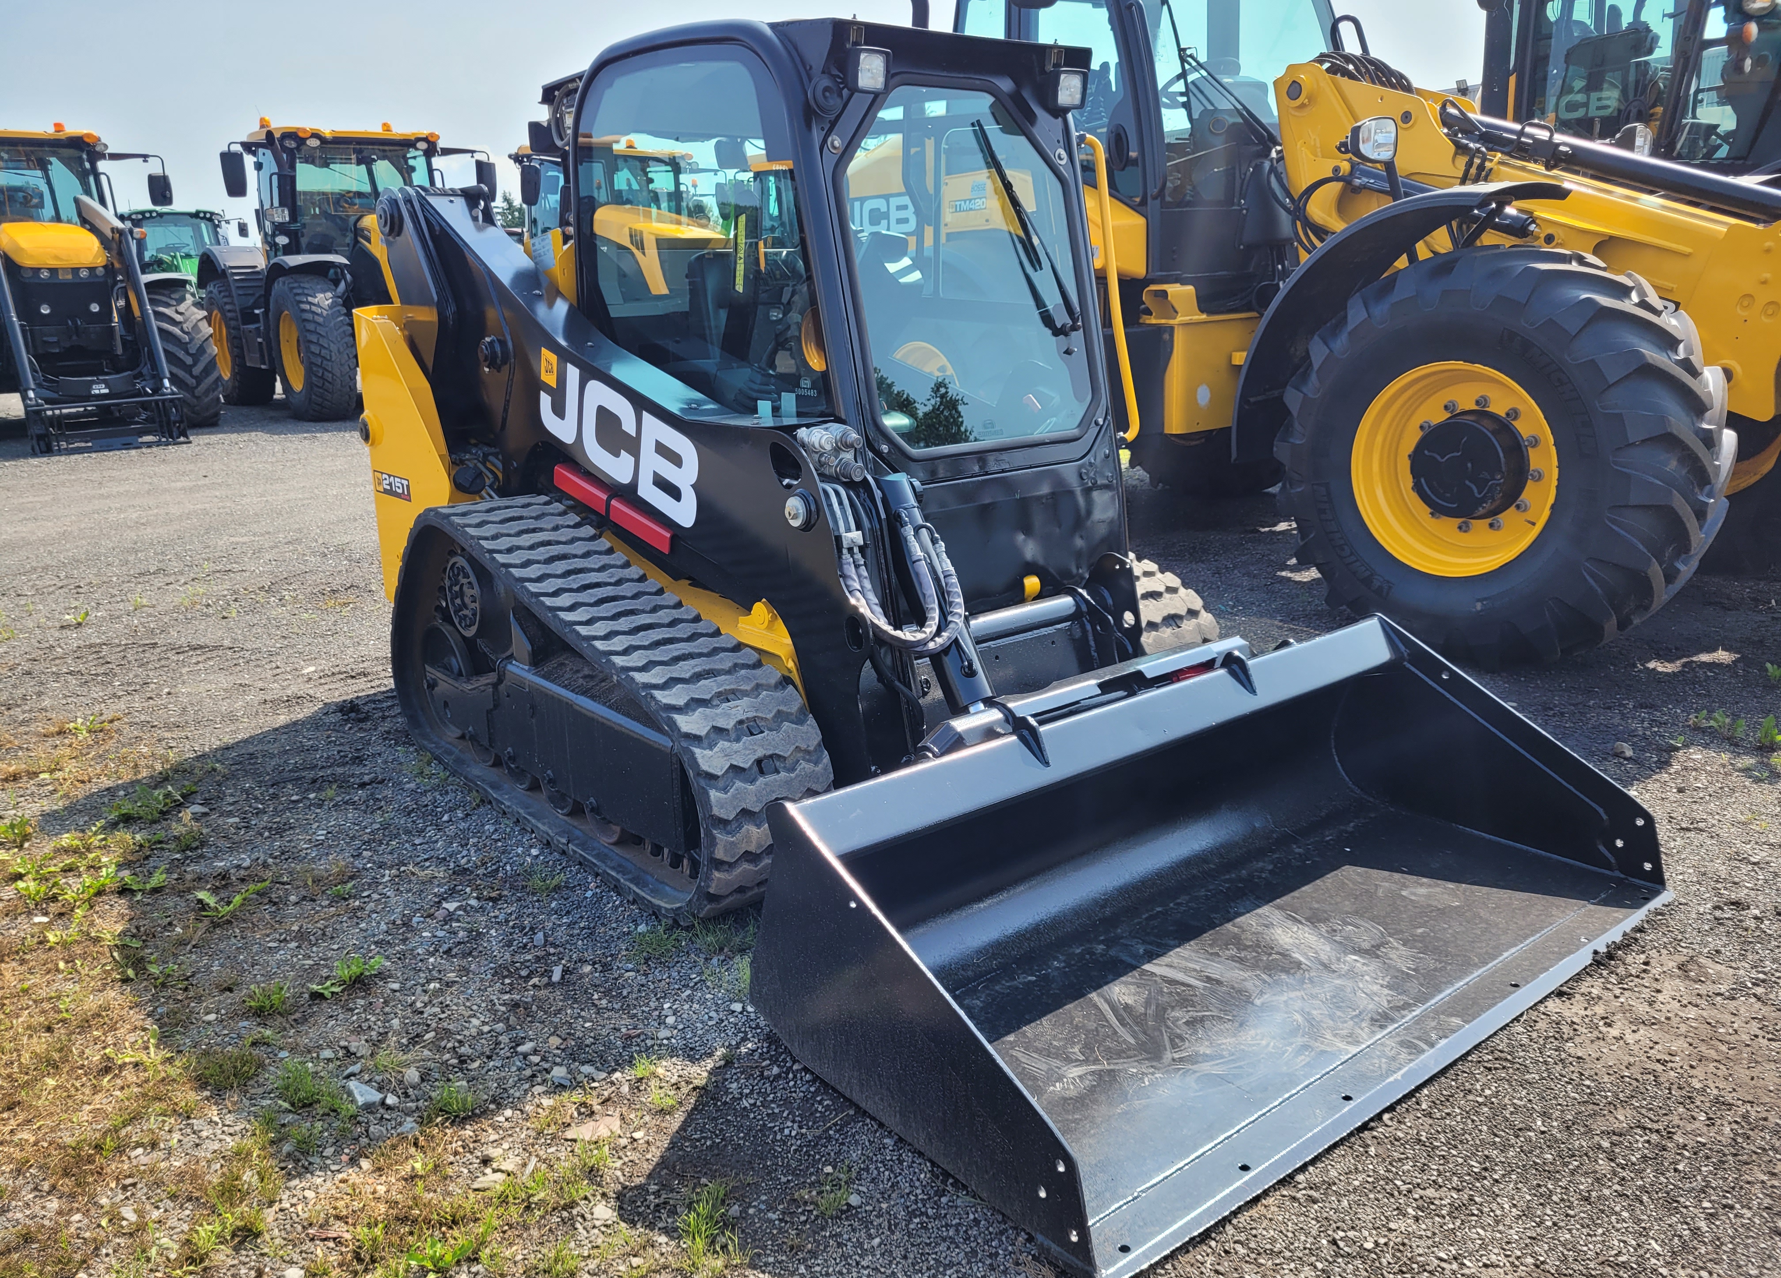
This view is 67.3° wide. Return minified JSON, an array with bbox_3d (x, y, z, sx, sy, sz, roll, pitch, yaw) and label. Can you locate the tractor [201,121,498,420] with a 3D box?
[{"bbox_3d":[-6.245,-4.321,15.598,2.600,3.150,5.100,-14,19,-38],"label":"tractor"}]

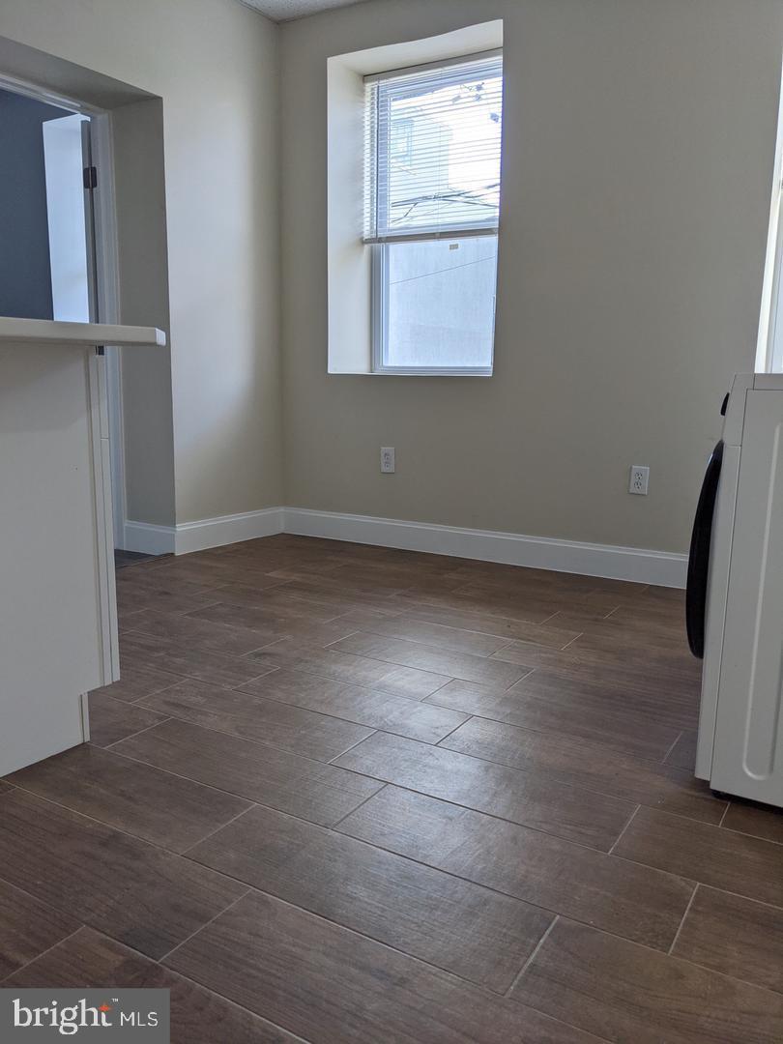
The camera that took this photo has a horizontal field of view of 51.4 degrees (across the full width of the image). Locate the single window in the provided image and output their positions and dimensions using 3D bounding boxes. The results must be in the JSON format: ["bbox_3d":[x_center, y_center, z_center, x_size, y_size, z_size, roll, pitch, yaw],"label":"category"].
[{"bbox_3d":[0.238,-1.449,3.981,0.866,1.439,0.110,7,12,31],"label":"single window"}]

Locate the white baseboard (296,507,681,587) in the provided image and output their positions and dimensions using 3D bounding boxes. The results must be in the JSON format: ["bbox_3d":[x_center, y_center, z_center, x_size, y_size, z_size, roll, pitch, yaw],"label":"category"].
[{"bbox_3d":[0.351,0.098,3.771,2.153,0.143,0.020,7,12,31],"label":"white baseboard"}]

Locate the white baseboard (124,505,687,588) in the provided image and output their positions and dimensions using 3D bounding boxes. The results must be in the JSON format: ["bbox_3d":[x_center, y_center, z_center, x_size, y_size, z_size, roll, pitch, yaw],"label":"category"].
[{"bbox_3d":[-0.004,0.134,3.538,2.433,0.143,0.791,7,12,31],"label":"white baseboard"}]

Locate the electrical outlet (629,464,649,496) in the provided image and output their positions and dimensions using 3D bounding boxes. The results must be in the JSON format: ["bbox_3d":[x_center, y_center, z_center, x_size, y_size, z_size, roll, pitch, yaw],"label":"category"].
[{"bbox_3d":[1.015,-0.170,3.319,0.070,0.114,0.012,7,12,31],"label":"electrical outlet"}]

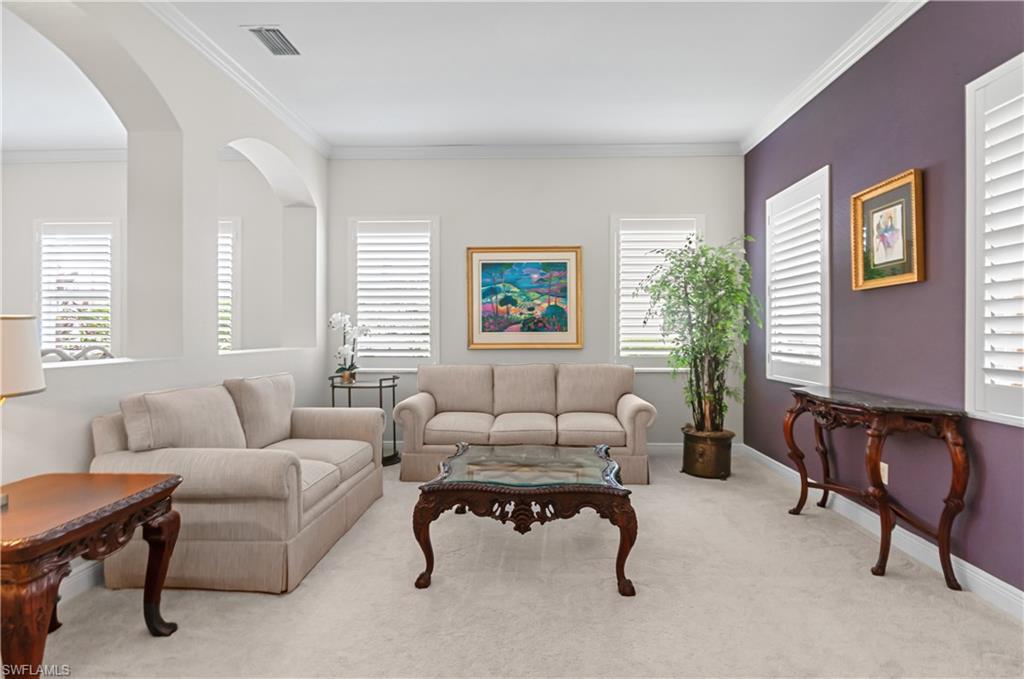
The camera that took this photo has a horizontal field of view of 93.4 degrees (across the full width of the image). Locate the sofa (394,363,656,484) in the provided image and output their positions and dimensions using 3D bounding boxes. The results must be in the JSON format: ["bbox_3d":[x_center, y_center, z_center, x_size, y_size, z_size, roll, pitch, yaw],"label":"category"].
[{"bbox_3d":[0.118,0.696,4.348,2.158,0.931,0.881,0,1,2],"label":"sofa"}]

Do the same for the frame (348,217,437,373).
[{"bbox_3d":[-1.171,-0.452,4.804,0.925,1.545,0.070,0,0,2],"label":"frame"}]

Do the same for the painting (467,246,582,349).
[{"bbox_3d":[0.131,-0.409,4.771,1.141,1.010,0.050,0,1,2],"label":"painting"}]

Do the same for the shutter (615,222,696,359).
[{"bbox_3d":[1.427,-0.502,4.730,0.792,1.386,0.059,0,1,2],"label":"shutter"}]

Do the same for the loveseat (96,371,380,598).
[{"bbox_3d":[-1.461,0.711,2.978,0.931,0.921,1.475,0,1,2],"label":"loveseat"}]

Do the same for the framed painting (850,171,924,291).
[{"bbox_3d":[2.213,-0.617,2.855,0.050,0.605,0.505,0,0,2],"label":"framed painting"}]

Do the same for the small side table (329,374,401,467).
[{"bbox_3d":[-1.383,0.754,4.546,0.668,0.802,0.554,0,1,2],"label":"small side table"}]

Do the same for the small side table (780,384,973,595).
[{"bbox_3d":[1.986,0.763,2.852,0.366,0.842,1.208,0,1,2],"label":"small side table"}]

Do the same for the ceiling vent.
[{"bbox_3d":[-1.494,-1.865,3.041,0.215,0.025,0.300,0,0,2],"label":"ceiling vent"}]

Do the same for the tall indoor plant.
[{"bbox_3d":[1.678,0.144,4.233,0.960,2.040,0.850,0,0,2],"label":"tall indoor plant"}]

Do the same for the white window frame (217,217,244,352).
[{"bbox_3d":[-3.195,-0.498,4.922,0.896,1.485,0.069,0,1,2],"label":"white window frame"}]

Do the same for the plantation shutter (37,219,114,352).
[{"bbox_3d":[-4.505,-0.523,4.982,0.797,1.386,0.059,0,1,2],"label":"plantation shutter"}]

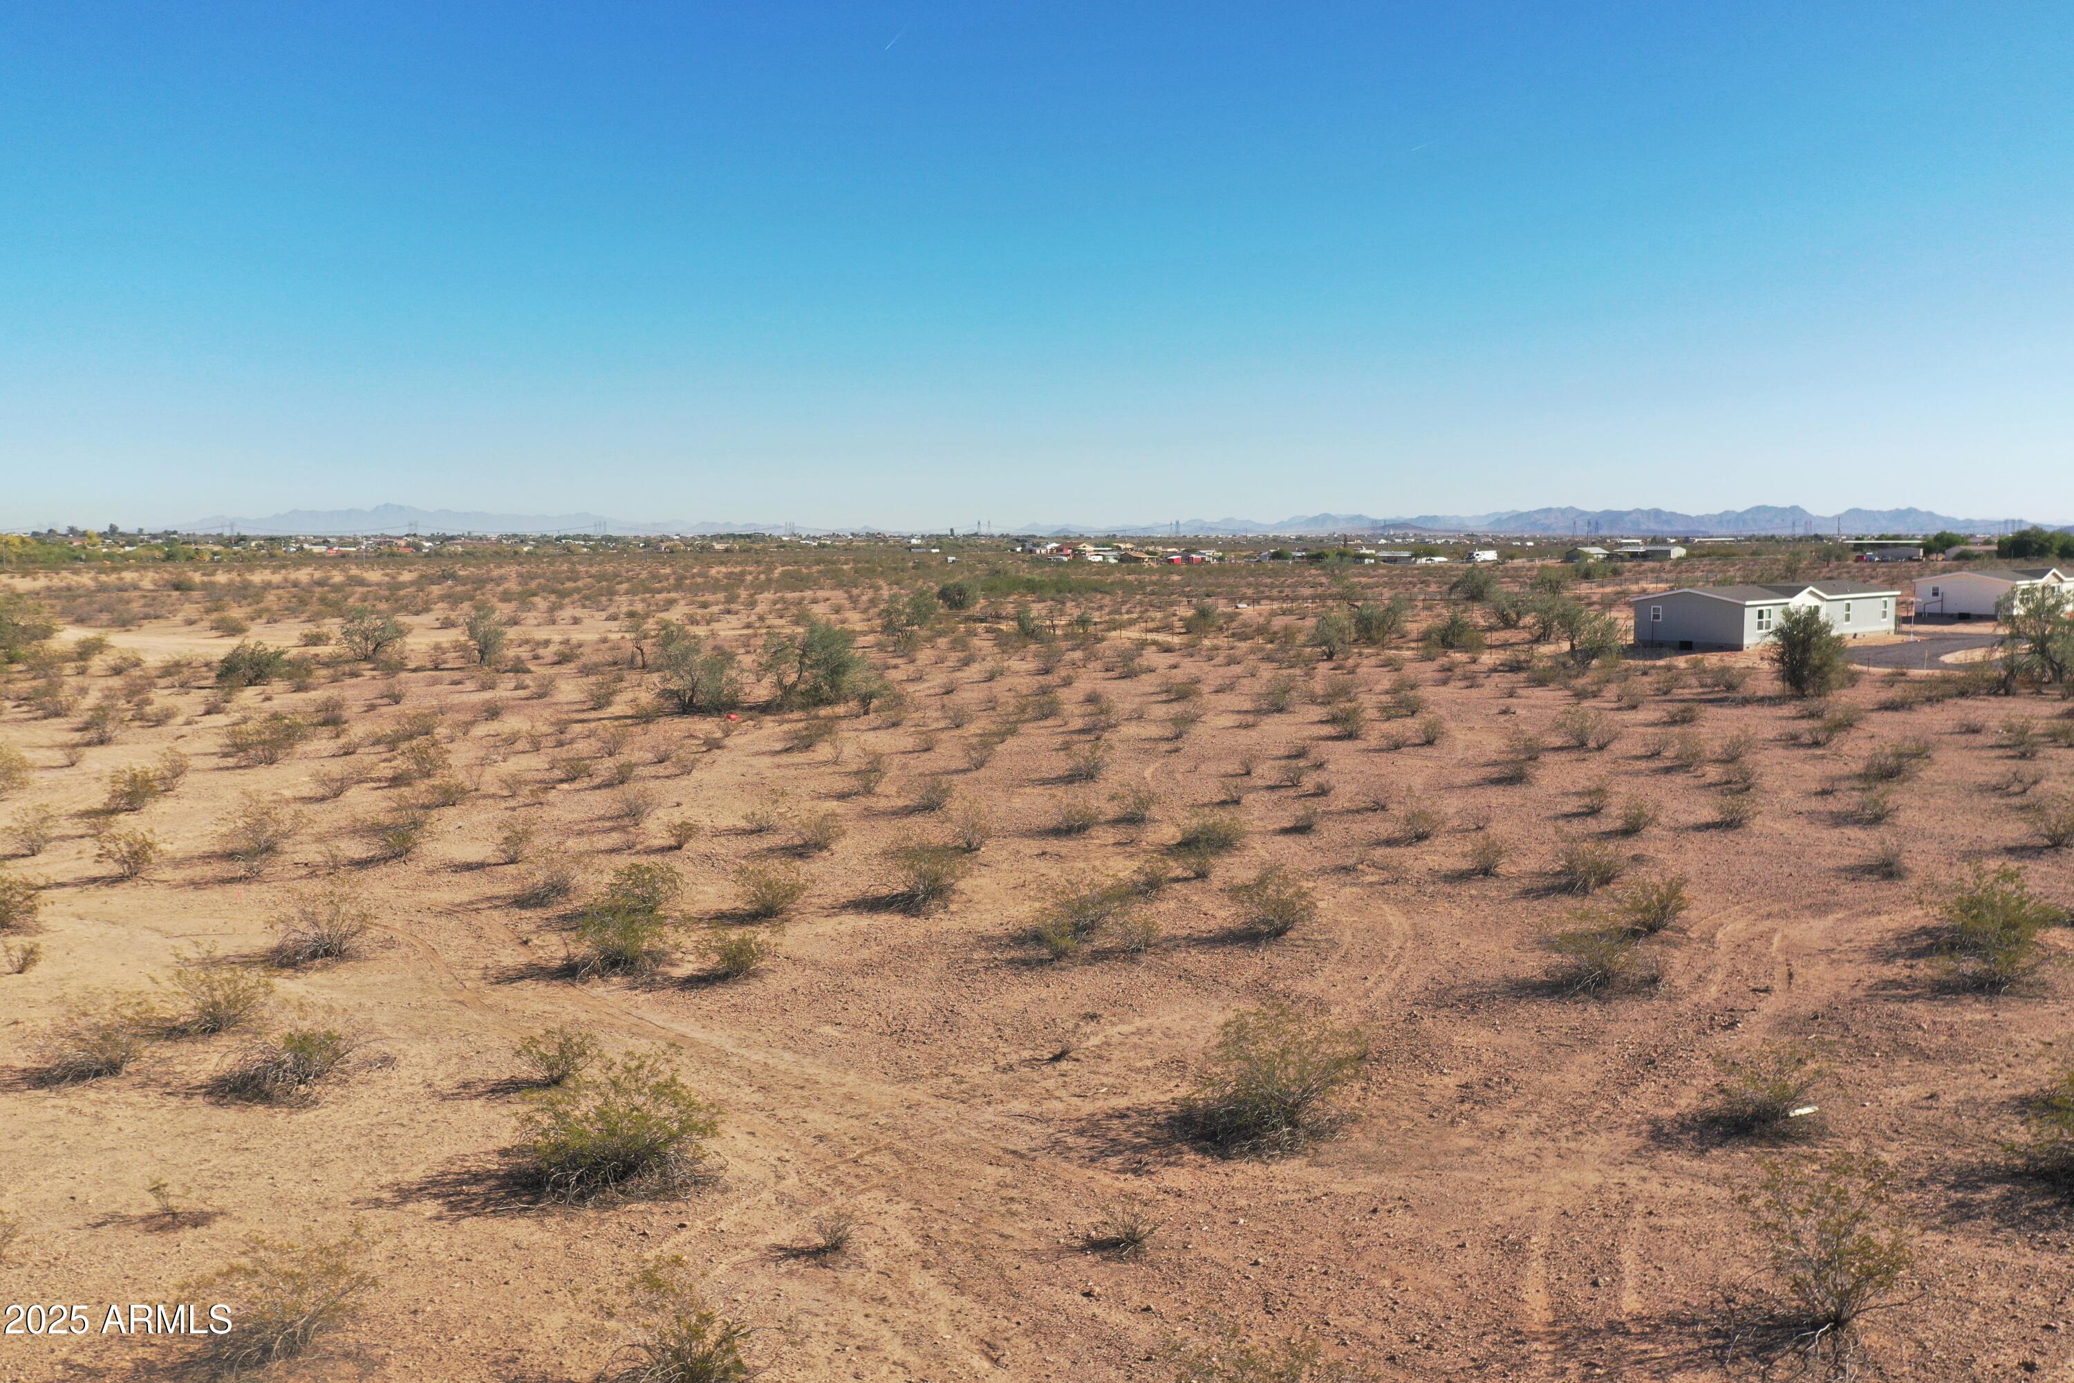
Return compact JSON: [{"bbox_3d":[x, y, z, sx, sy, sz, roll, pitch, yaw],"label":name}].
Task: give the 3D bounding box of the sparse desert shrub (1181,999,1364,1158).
[{"bbox_3d":[3.019,4.928,20.666,2.404,1.740,2.212,0,6,0],"label":"sparse desert shrub"}]

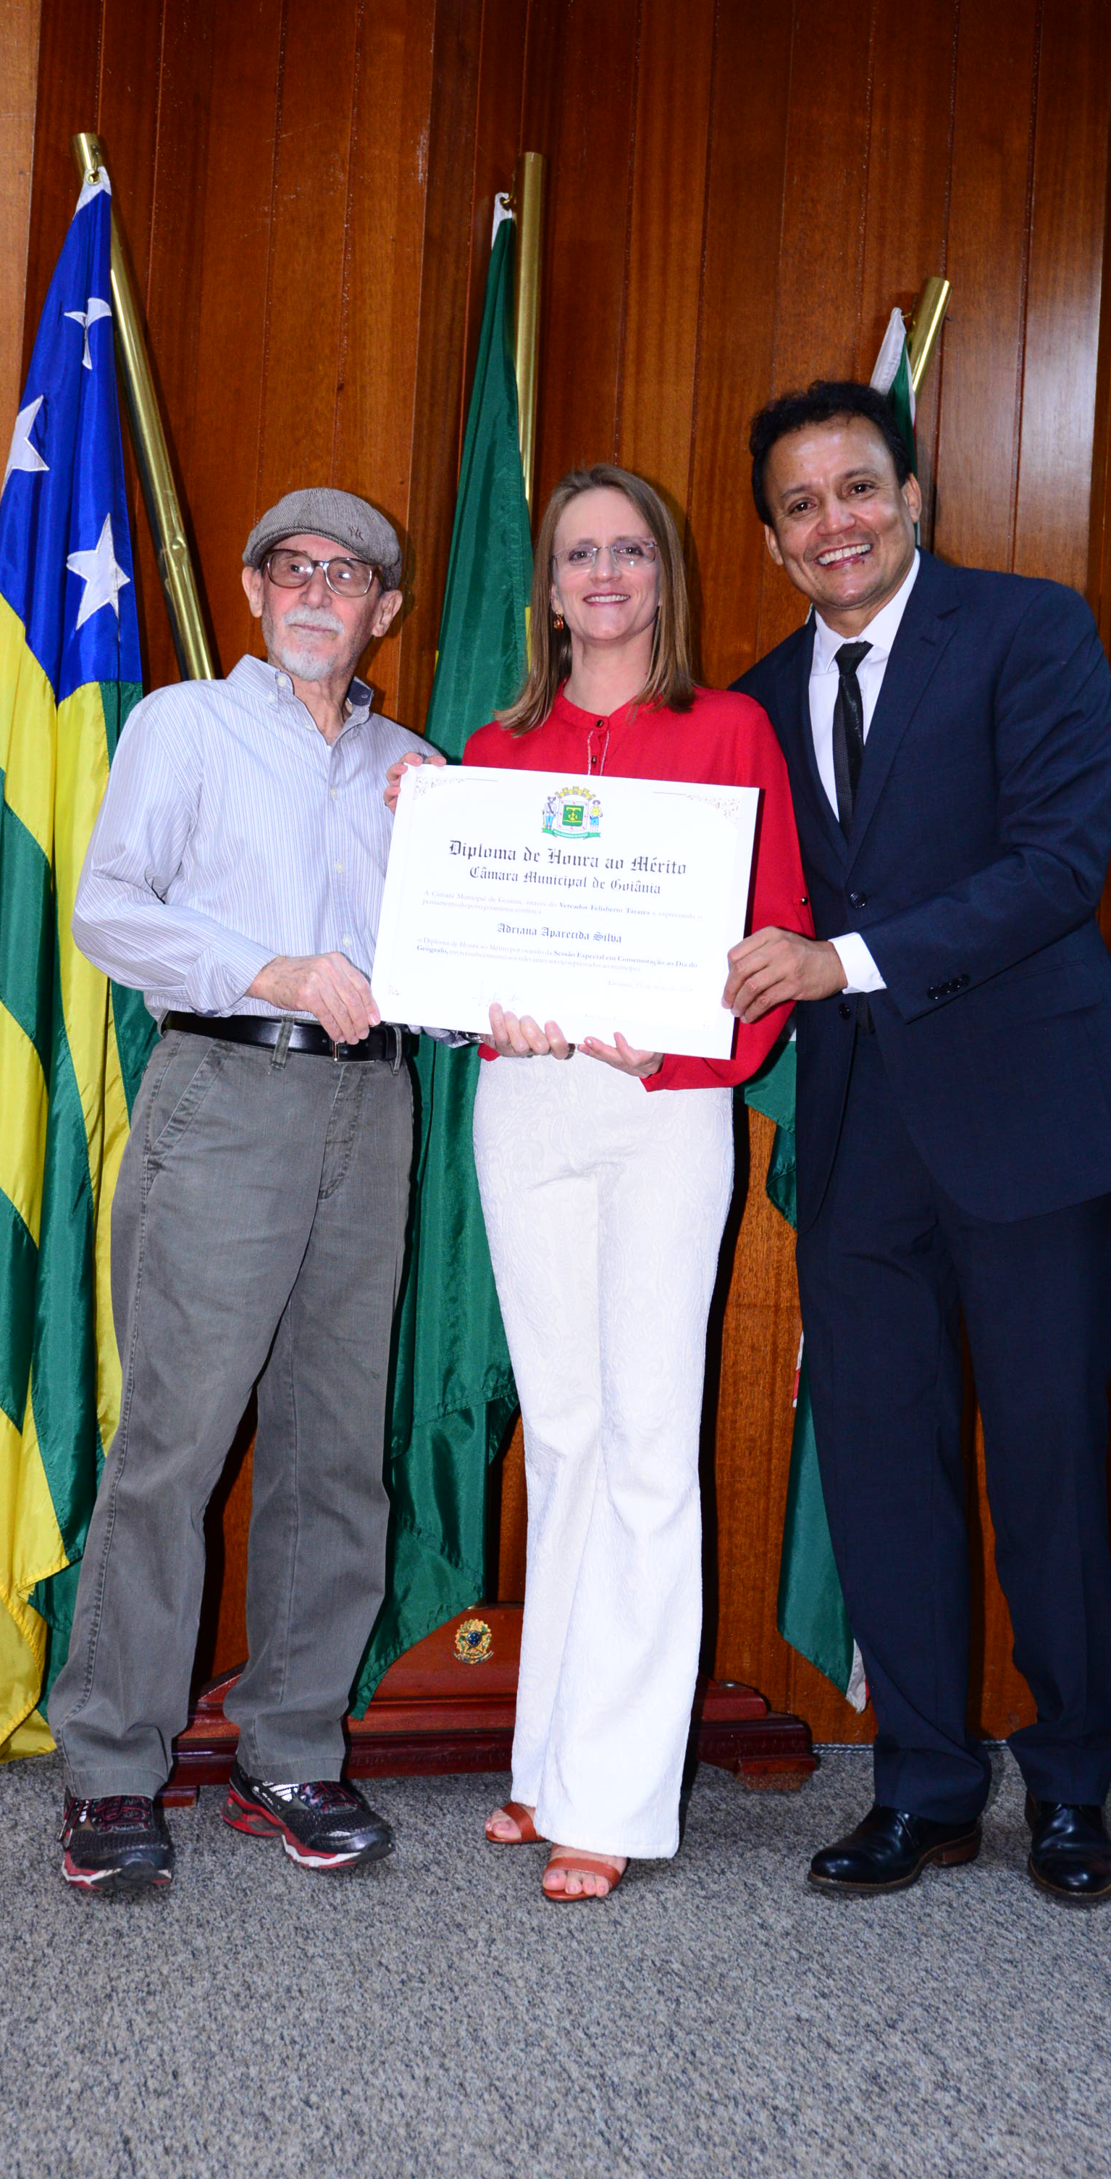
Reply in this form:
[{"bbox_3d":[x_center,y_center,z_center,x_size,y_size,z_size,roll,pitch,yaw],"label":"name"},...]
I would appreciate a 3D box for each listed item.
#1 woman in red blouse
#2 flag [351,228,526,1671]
[{"bbox_3d":[0.045,0.087,2.579,0.510,1.710,0.440,3,-1,8],"label":"woman in red blouse"},{"bbox_3d":[-0.098,-0.203,2.893,0.280,2.060,0.220,4,-1,-13],"label":"flag"}]

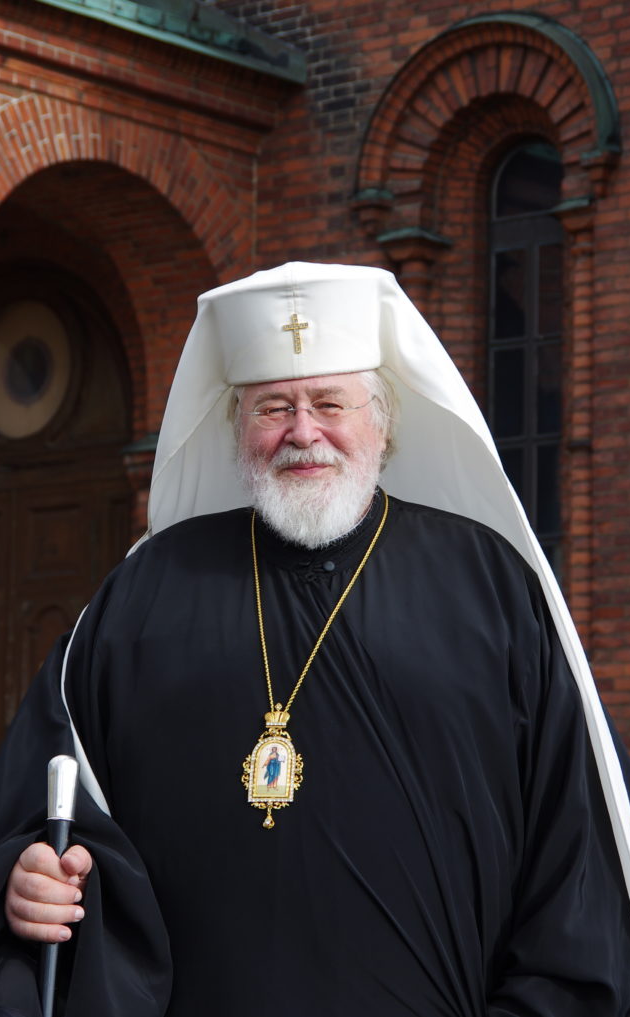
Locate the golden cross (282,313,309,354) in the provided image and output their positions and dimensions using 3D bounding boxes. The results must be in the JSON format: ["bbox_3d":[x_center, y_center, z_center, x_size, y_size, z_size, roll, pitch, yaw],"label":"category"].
[{"bbox_3d":[-0.021,-0.198,3.820,0.029,0.046,0.006,-4,8,7],"label":"golden cross"}]

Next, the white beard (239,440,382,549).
[{"bbox_3d":[-0.005,-0.017,3.880,0.160,0.125,0.120,-5,-1,7],"label":"white beard"}]

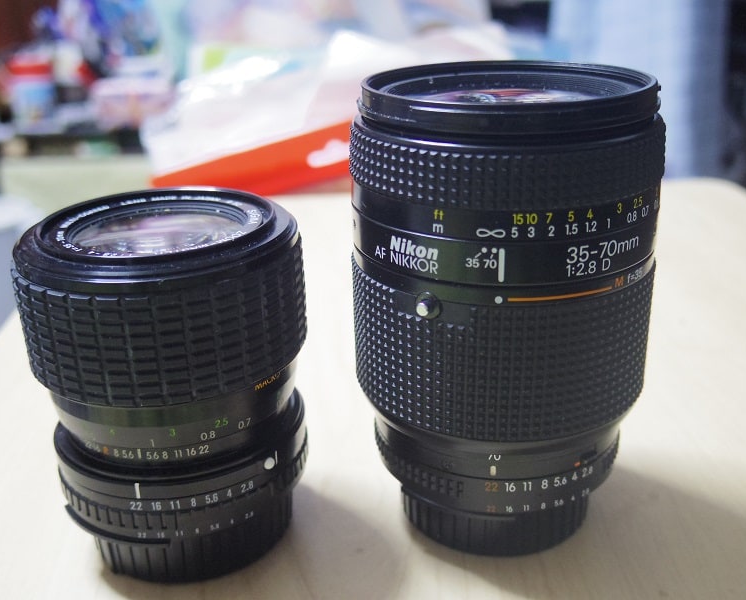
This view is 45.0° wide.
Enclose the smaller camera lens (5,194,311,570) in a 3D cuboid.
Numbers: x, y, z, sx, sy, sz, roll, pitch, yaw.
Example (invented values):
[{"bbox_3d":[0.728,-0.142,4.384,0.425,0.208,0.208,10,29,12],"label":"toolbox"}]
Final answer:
[{"bbox_3d":[-0.048,0.021,0.226,0.067,0.084,0.067,-2,23,0],"label":"smaller camera lens"}]

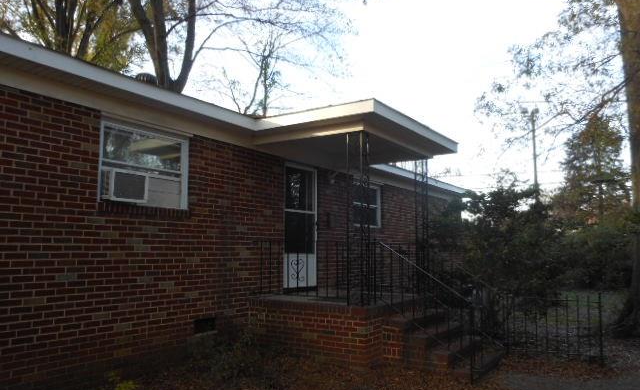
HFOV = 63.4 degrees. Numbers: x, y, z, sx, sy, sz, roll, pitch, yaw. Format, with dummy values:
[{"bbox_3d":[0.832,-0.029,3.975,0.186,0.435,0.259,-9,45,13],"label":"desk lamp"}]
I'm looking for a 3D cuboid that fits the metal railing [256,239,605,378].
[{"bbox_3d":[1.335,1.395,6.984,4.100,1.500,2.060,-3,-7,32],"label":"metal railing"}]

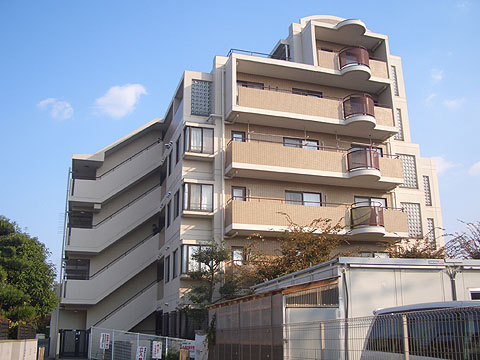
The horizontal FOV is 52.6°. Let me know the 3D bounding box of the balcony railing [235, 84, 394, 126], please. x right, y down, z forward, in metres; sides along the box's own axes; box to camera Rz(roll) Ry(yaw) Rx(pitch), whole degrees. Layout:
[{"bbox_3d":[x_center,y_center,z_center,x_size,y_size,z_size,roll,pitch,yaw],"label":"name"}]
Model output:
[{"bbox_3d":[4.151,-3.773,24.179,8.690,1.236,0.985,5,-17,-17],"label":"balcony railing"}]

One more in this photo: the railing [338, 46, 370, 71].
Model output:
[{"bbox_3d":[6.204,-6.335,25.569,1.622,1.149,0.869,5,-17,-17],"label":"railing"}]

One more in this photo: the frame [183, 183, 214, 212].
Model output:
[{"bbox_3d":[-1.952,0.870,22.736,1.448,1.303,0.357,5,-17,-17],"label":"frame"}]

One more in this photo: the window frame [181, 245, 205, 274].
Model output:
[{"bbox_3d":[-1.930,3.626,21.941,1.458,1.361,0.357,5,-17,-17],"label":"window frame"}]

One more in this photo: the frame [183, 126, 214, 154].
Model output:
[{"bbox_3d":[-1.975,-1.857,23.523,1.439,1.303,0.357,5,-17,-17],"label":"frame"}]

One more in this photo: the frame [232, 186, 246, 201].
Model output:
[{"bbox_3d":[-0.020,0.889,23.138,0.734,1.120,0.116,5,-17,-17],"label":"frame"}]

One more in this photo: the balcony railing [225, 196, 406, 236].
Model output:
[{"bbox_3d":[3.953,1.805,23.079,9.163,1.342,2.066,5,-17,-17],"label":"balcony railing"}]

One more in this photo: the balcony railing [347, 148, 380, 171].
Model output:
[{"bbox_3d":[6.240,-0.946,24.011,1.622,1.130,0.869,5,-17,-17],"label":"balcony railing"}]

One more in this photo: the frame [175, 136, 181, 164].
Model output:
[{"bbox_3d":[-3.083,-1.445,24.713,0.116,1.342,1.593,5,-17,-17],"label":"frame"}]

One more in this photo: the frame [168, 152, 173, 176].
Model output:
[{"bbox_3d":[-3.775,-0.841,26.787,0.116,1.342,1.400,5,-17,-17],"label":"frame"}]

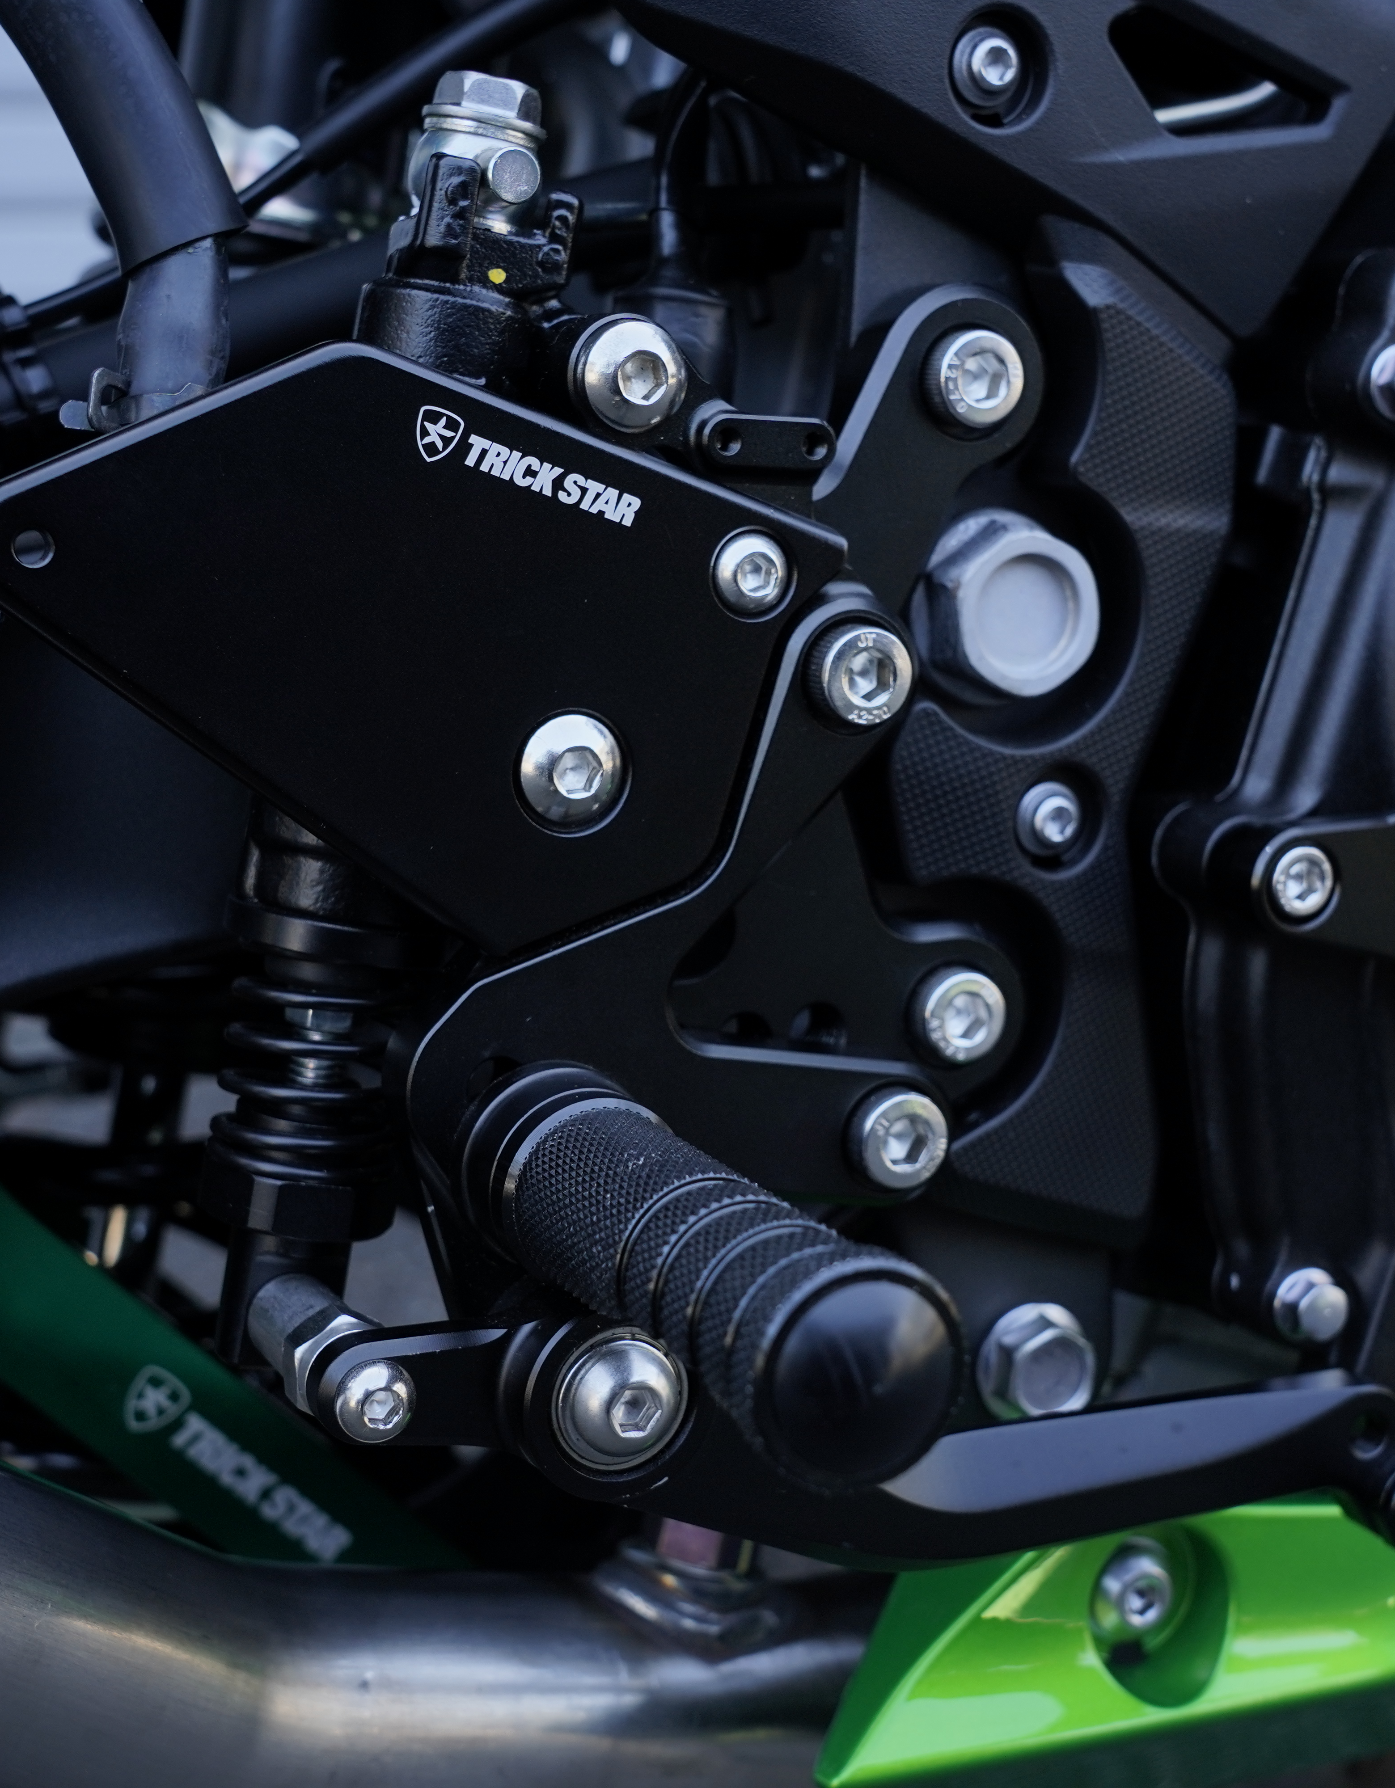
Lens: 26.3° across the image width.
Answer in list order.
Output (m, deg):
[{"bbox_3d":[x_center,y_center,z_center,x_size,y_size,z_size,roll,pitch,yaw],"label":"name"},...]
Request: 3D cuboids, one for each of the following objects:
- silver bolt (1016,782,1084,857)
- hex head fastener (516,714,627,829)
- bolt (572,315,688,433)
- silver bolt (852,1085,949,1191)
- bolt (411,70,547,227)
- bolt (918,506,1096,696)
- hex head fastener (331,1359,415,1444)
[{"bbox_3d":[0.052,-0.012,0.446,0.012,0.012,0.006,-6,10,-21],"label":"silver bolt"},{"bbox_3d":[-0.017,-0.016,0.382,0.014,0.014,0.005,-6,10,-21],"label":"hex head fastener"},{"bbox_3d":[-0.009,-0.066,0.381,0.015,0.015,0.005,-6,10,-21],"label":"bolt"},{"bbox_3d":[0.026,0.032,0.398,0.013,0.013,0.009,-6,10,-21],"label":"silver bolt"},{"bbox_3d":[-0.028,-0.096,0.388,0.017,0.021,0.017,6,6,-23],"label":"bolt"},{"bbox_3d":[0.044,-0.040,0.421,0.028,0.028,0.013,-6,10,-21],"label":"bolt"},{"bbox_3d":[-0.041,0.063,0.375,0.011,0.011,0.004,-6,10,-21],"label":"hex head fastener"}]

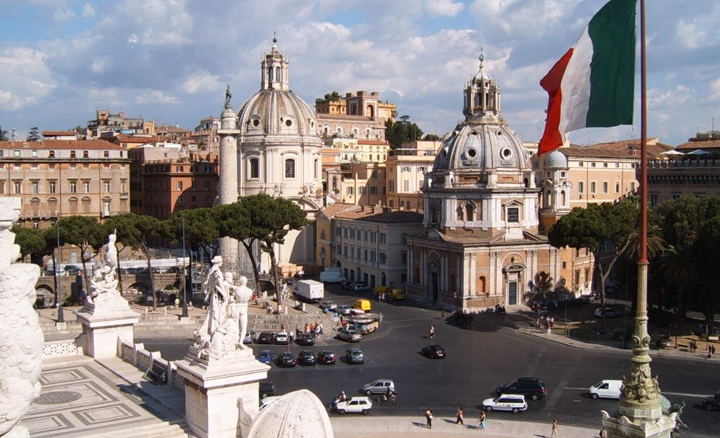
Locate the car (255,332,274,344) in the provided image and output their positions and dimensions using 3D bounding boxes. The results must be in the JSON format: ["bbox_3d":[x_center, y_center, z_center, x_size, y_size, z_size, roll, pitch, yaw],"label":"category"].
[{"bbox_3d":[-12.727,15.699,103.824,1.660,1.420,3.900,0,4,1],"label":"car"}]

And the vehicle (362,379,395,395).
[{"bbox_3d":[2.072,17.722,81.779,3.320,1.430,1.520,0,2,2],"label":"vehicle"}]

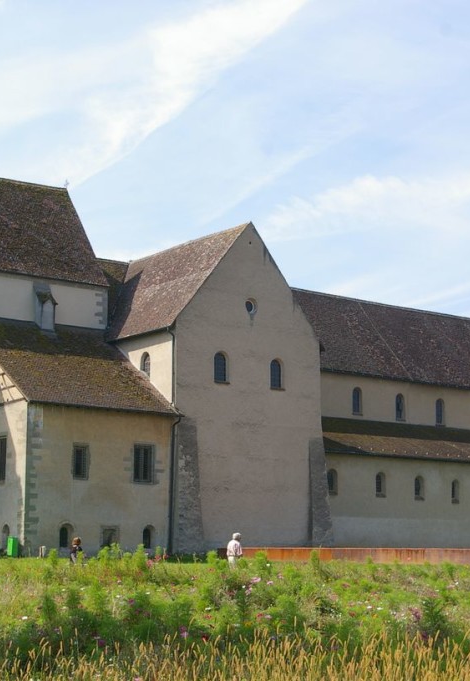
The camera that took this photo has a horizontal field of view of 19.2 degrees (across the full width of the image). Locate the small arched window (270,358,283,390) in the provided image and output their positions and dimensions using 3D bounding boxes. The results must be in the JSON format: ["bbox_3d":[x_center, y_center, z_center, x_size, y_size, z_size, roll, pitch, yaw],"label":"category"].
[{"bbox_3d":[2.530,2.075,84.903,0.920,1.830,0.250,7,-12,-37],"label":"small arched window"}]

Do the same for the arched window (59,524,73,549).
[{"bbox_3d":[-9.036,10.514,74.689,0.750,1.280,0.300,7,-12,-37],"label":"arched window"}]

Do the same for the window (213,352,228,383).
[{"bbox_3d":[-0.841,1.600,82.385,0.920,1.720,0.250,7,-12,-37],"label":"window"}]

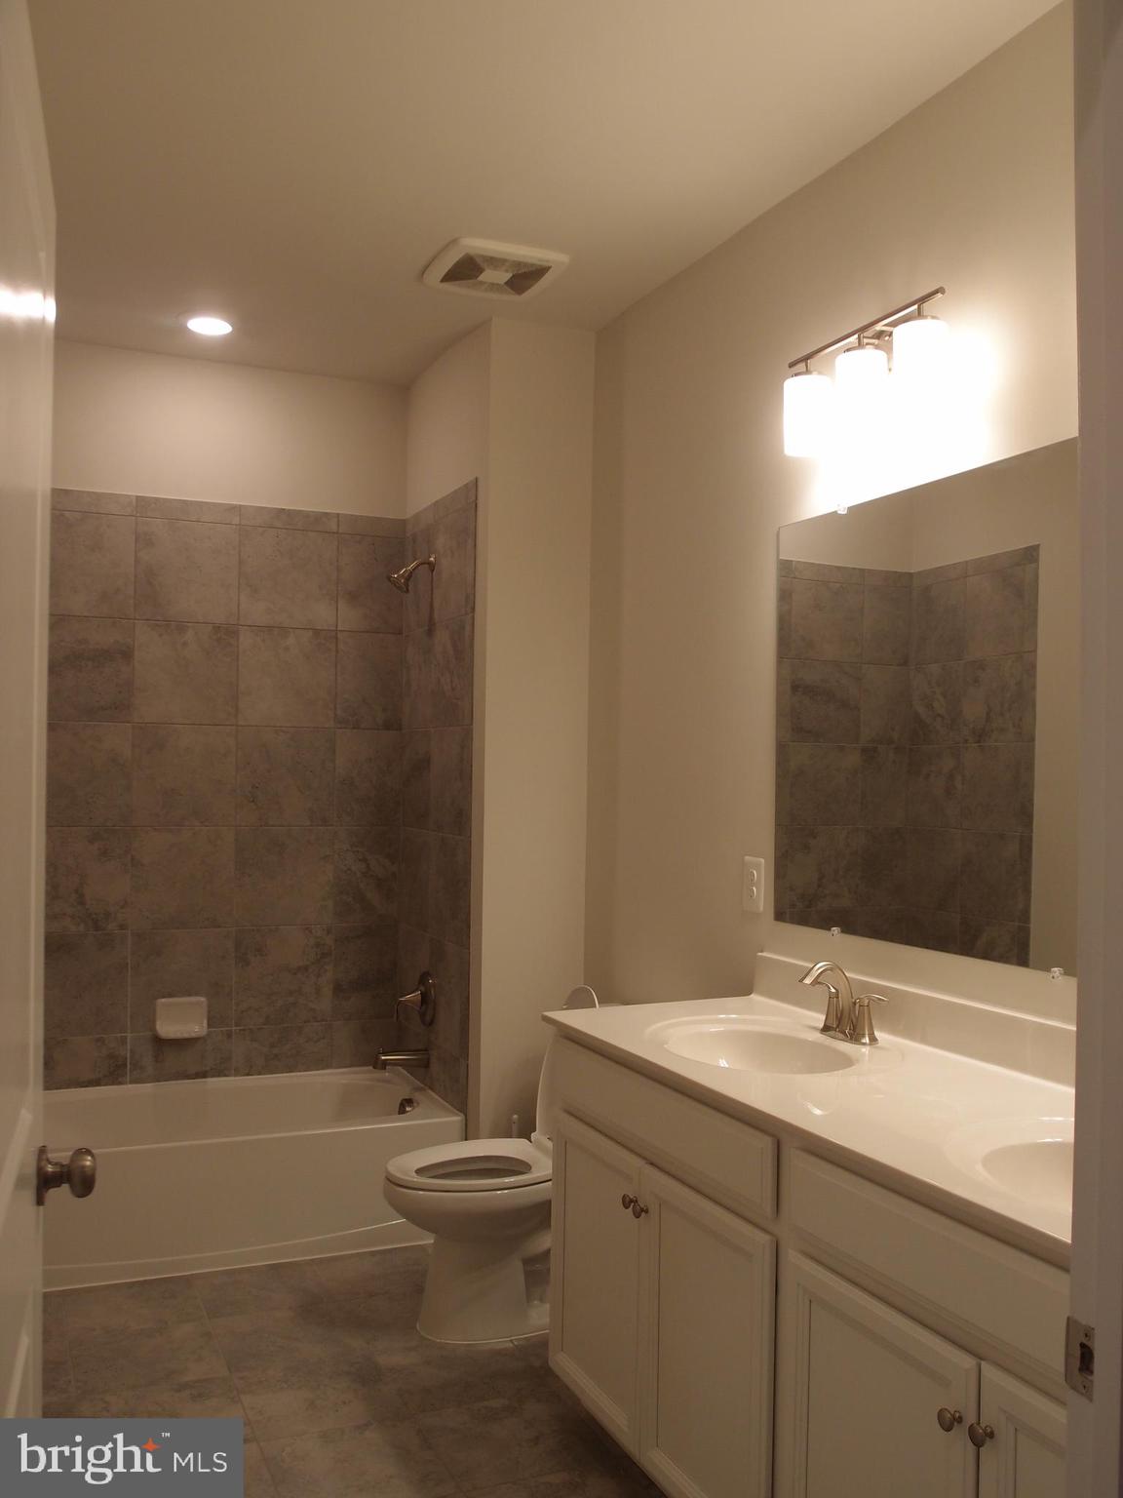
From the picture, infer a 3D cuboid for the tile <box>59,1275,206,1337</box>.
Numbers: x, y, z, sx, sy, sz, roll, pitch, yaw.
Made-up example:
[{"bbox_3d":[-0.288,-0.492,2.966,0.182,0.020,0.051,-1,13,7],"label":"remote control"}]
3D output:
[{"bbox_3d":[-1.105,1.437,3.349,0.326,0.010,0.332,1,-1,-24],"label":"tile"}]

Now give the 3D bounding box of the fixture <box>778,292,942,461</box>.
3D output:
[{"bbox_3d":[0.613,-0.742,2.594,0.146,0.215,0.499,1,-1,-24],"label":"fixture"}]

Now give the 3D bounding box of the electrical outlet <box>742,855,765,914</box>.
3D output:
[{"bbox_3d":[0.452,0.323,3.077,0.008,0.125,0.082,1,-1,-24],"label":"electrical outlet"}]

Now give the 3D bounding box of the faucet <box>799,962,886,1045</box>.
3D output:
[{"bbox_3d":[0.532,0.489,2.541,0.145,0.150,0.210,1,-1,-24],"label":"faucet"}]

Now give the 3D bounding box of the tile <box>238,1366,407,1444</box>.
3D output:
[{"bbox_3d":[-0.540,1.434,2.871,0.326,0.010,0.332,1,-1,-24],"label":"tile"}]

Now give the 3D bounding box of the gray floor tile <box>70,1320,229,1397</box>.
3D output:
[{"bbox_3d":[-0.972,1.432,3.044,0.326,0.010,0.332,1,-1,-24],"label":"gray floor tile"}]

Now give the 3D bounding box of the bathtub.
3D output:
[{"bbox_3d":[-1.116,1.258,3.870,1.510,0.369,0.702,1,-1,-24],"label":"bathtub"}]

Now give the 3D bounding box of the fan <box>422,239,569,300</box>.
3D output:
[{"bbox_3d":[-0.179,-1.259,3.415,0.294,0.035,0.313,1,-1,-24],"label":"fan"}]

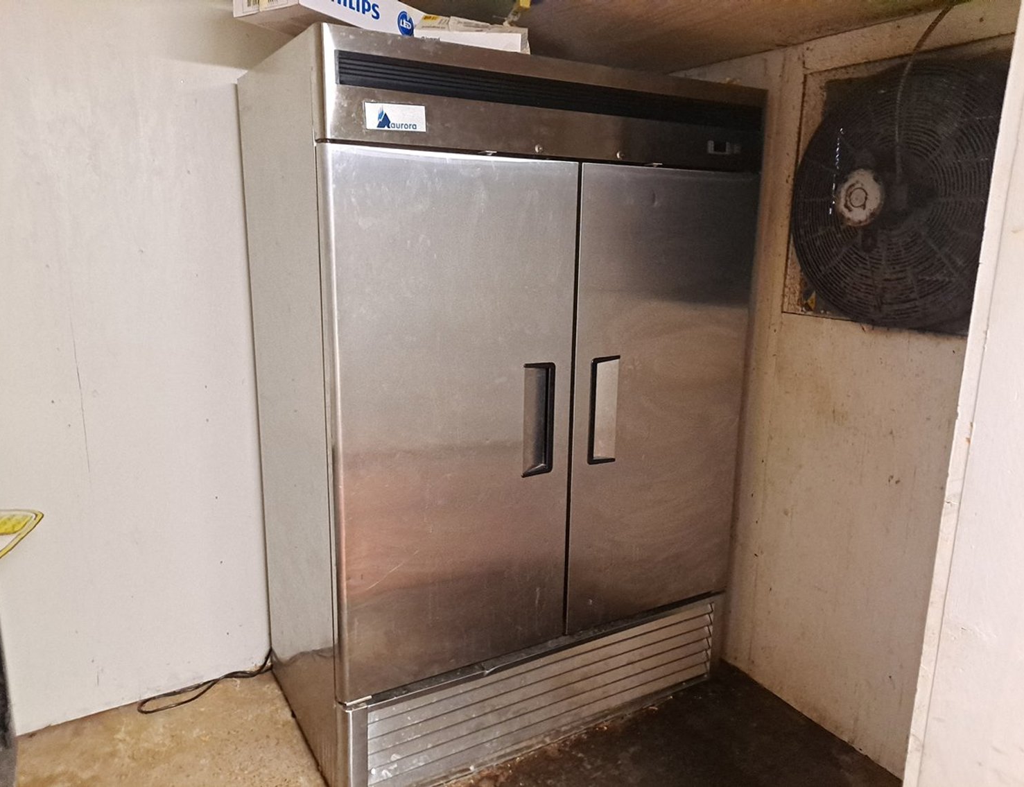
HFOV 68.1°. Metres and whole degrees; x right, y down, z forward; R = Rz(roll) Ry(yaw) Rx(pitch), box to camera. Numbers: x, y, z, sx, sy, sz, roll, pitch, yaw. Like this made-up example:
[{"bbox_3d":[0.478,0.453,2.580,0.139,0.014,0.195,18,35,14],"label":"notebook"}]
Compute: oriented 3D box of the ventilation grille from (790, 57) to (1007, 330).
[{"bbox_3d":[1.011,-0.499,1.943,0.140,0.645,0.645,-6,14,-29],"label":"ventilation grille"}]

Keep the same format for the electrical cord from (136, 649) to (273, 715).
[{"bbox_3d":[-1.017,0.962,2.543,0.440,0.070,0.090,-6,14,-29],"label":"electrical cord"}]

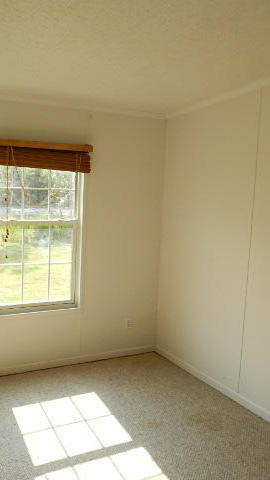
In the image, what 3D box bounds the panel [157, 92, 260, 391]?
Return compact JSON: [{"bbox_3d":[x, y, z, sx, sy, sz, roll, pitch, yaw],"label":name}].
[{"bbox_3d":[0.573,0.005,4.019,0.030,2.260,1.220,-2,8,-30],"label":"panel"}]

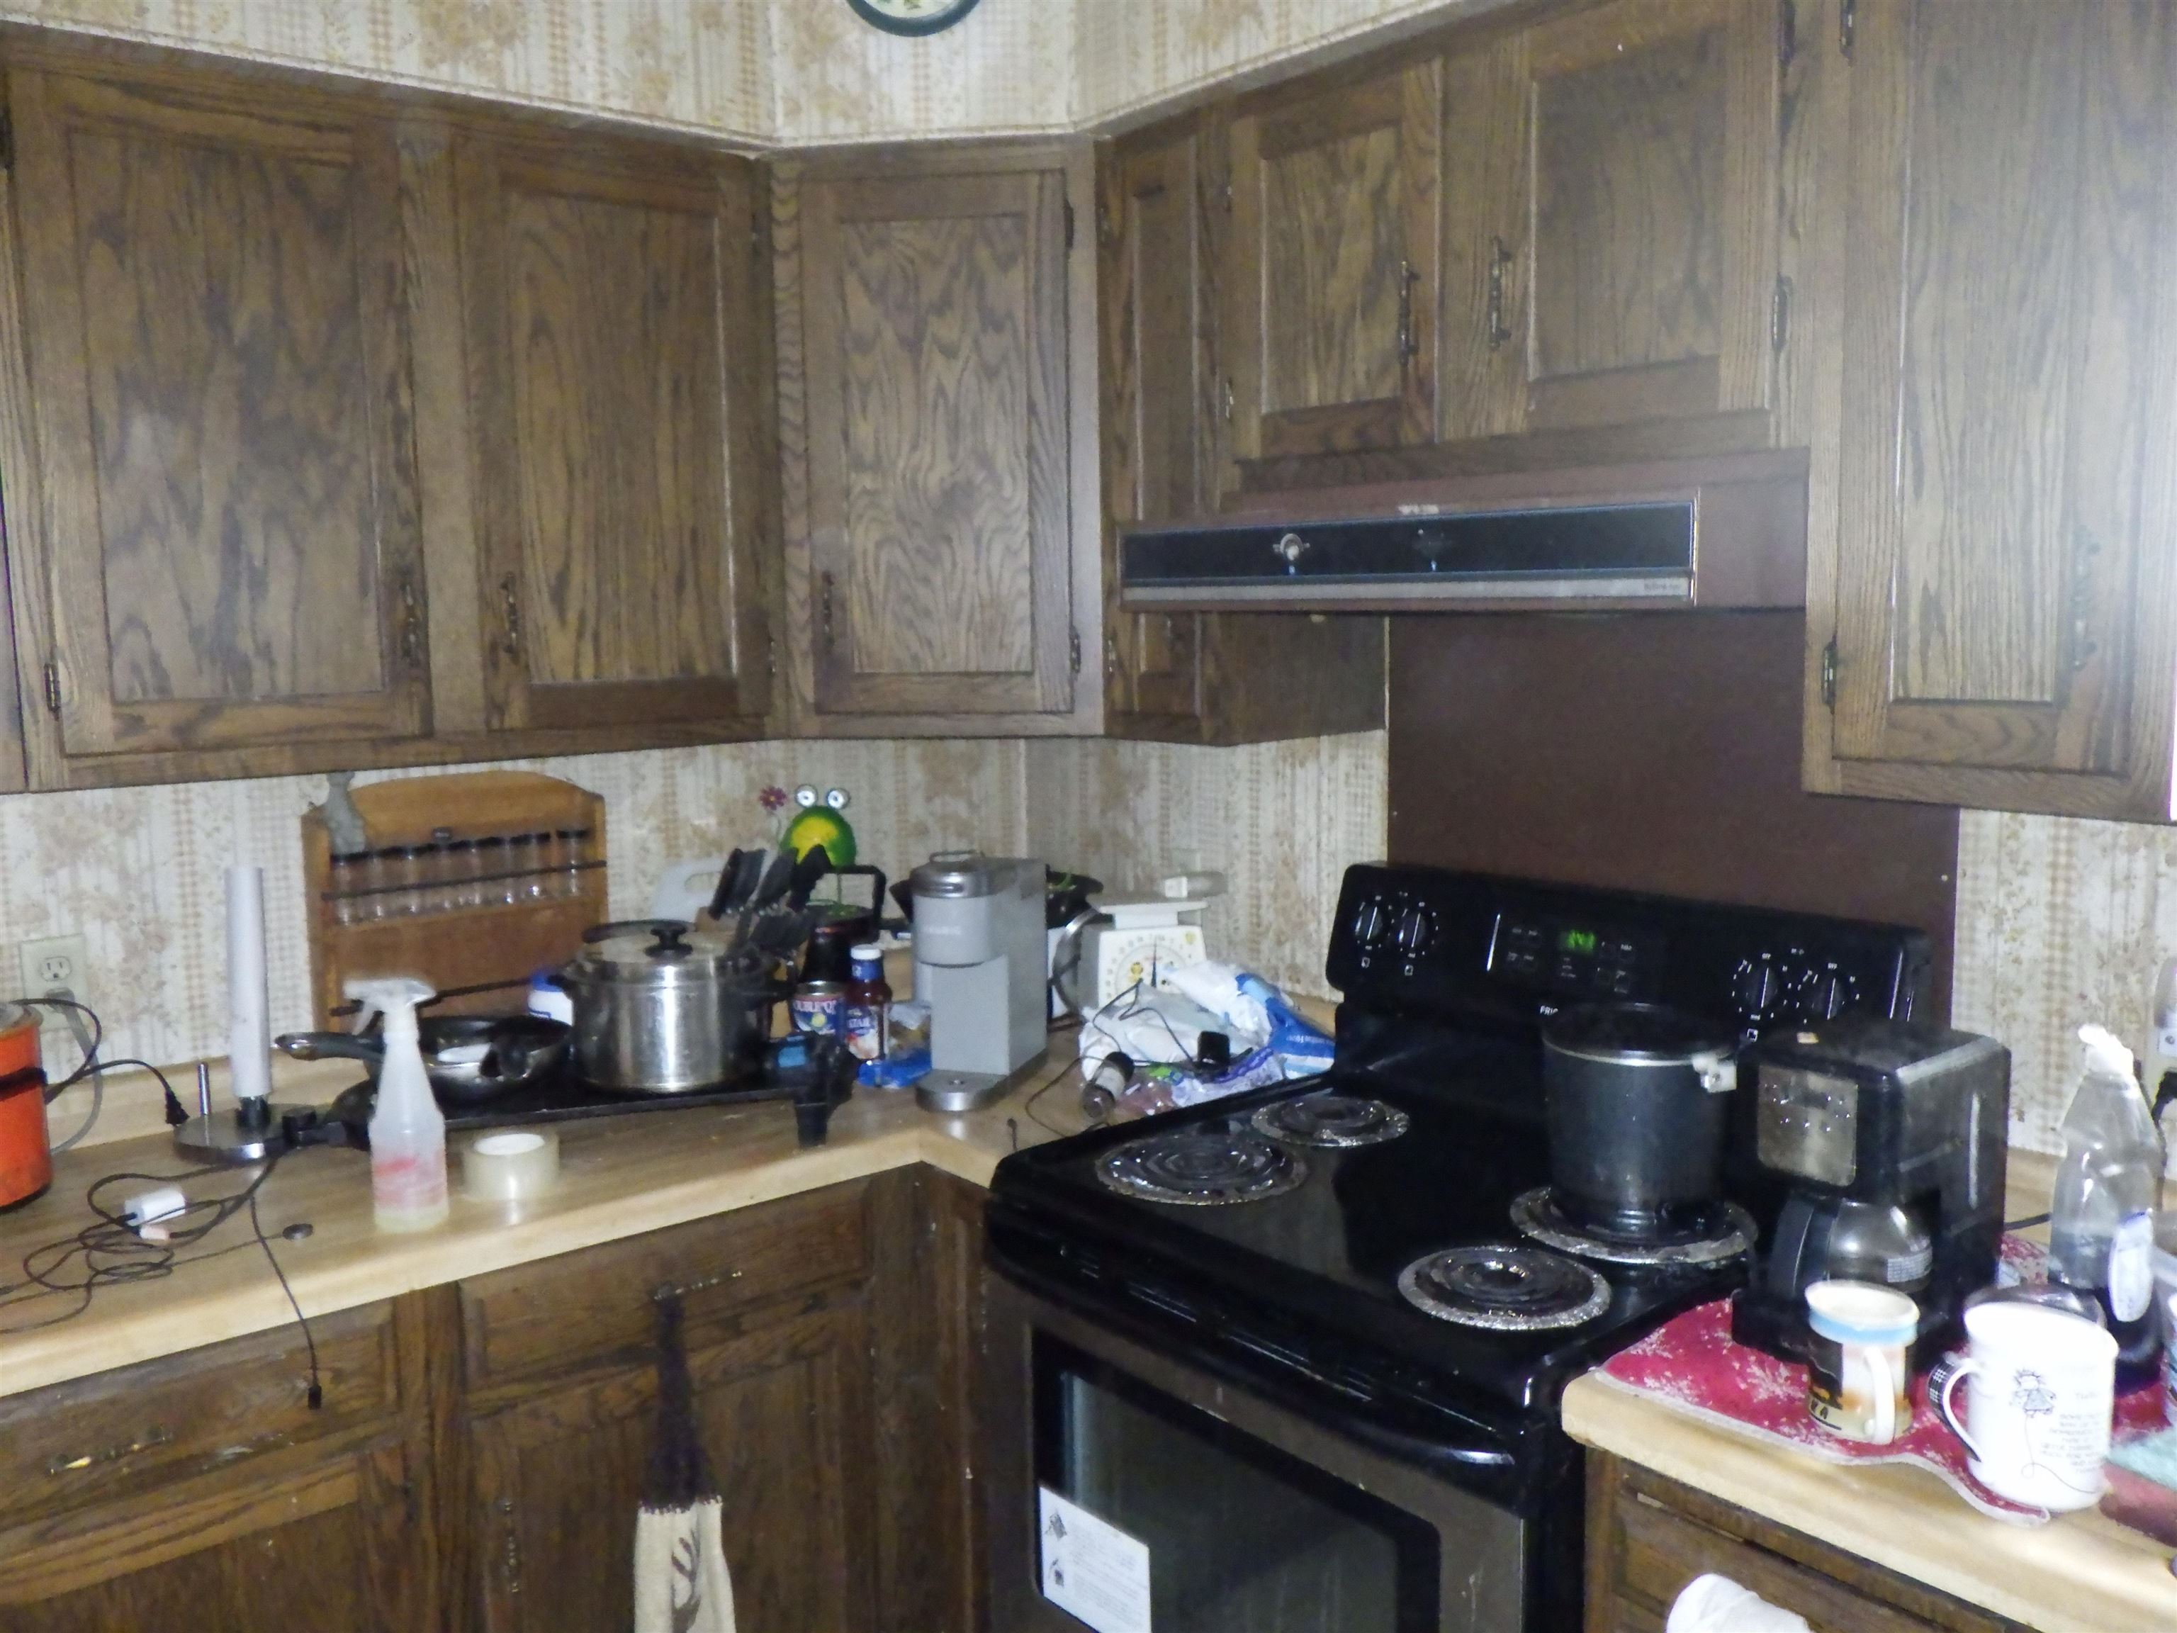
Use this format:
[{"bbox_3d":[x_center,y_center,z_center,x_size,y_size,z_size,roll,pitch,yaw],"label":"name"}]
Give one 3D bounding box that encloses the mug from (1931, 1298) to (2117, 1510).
[{"bbox_3d":[0.670,0.423,1.270,0.127,0.115,0.094,0,7,9],"label":"mug"}]

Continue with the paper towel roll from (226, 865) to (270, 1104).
[{"bbox_3d":[-1.042,0.208,2.183,0.046,0.285,0.046,-7,9,-38],"label":"paper towel roll"}]

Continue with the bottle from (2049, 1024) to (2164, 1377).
[{"bbox_3d":[0.848,0.315,1.469,0.077,0.283,0.077,-7,9,-39],"label":"bottle"}]

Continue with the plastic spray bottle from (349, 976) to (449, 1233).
[{"bbox_3d":[-0.739,0.302,1.873,0.098,0.267,0.075,-1,7,0],"label":"plastic spray bottle"}]

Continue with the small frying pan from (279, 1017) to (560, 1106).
[{"bbox_3d":[-0.811,0.297,2.170,0.350,0.088,0.250,-7,9,-40],"label":"small frying pan"}]

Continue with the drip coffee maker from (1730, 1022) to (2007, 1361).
[{"bbox_3d":[0.672,0.318,1.510,0.195,0.265,0.145,-7,9,-38],"label":"drip coffee maker"}]

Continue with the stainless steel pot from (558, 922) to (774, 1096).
[{"bbox_3d":[-0.541,0.229,2.250,0.292,0.194,0.238,-3,7,-14],"label":"stainless steel pot"}]

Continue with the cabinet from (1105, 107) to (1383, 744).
[{"bbox_3d":[0.204,-0.501,2.345,0.302,0.778,0.252,-7,9,-38],"label":"cabinet"}]

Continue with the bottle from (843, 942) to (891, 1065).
[{"bbox_3d":[-0.319,0.263,2.500,0.068,0.178,0.050,0,7,12],"label":"bottle"}]

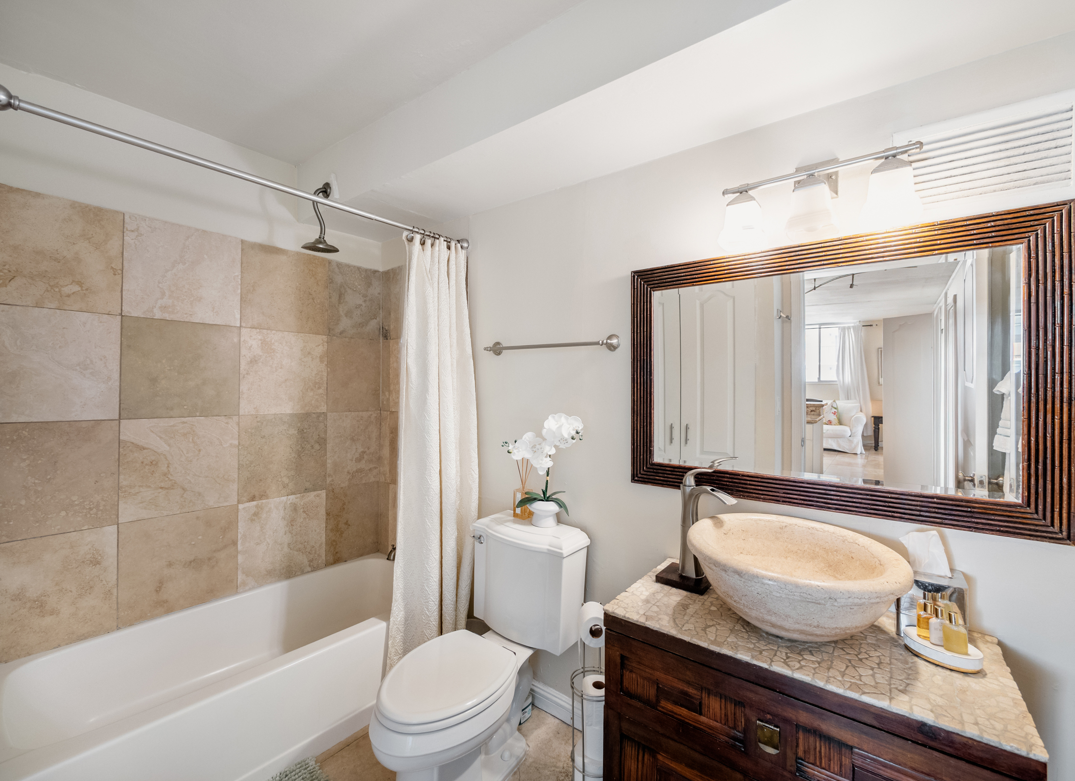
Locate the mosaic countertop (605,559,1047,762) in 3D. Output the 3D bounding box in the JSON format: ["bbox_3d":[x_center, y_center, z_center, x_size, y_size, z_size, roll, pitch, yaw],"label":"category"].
[{"bbox_3d":[0.674,0.626,1.174,0.844,0.012,0.455,0,0,38],"label":"mosaic countertop"}]

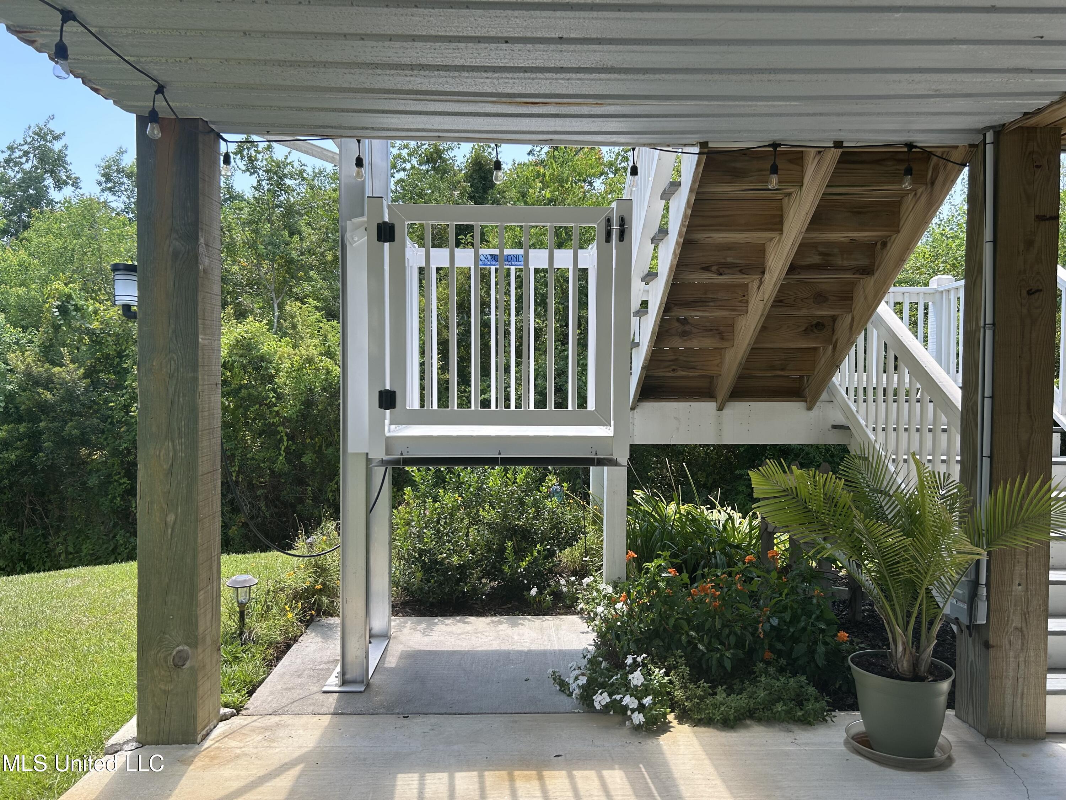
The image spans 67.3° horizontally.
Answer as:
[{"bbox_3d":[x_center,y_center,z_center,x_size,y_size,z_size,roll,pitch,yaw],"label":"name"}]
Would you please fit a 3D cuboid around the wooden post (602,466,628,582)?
[{"bbox_3d":[0.551,0.794,5.338,0.132,1.180,0.137,0,1,-2],"label":"wooden post"}]

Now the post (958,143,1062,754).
[{"bbox_3d":[2.069,0.150,3.505,0.246,2.576,0.246,0,1,-2],"label":"post"}]

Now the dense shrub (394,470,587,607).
[{"bbox_3d":[-0.306,0.879,5.741,1.440,0.980,1.050,0,1,-2],"label":"dense shrub"}]

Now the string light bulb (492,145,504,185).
[{"bbox_3d":[-0.155,-1.057,3.596,0.048,0.182,0.048,0,1,-2],"label":"string light bulb"}]

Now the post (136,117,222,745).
[{"bbox_3d":[-1.499,0.134,3.400,0.246,2.568,0.246,0,1,-2],"label":"post"}]

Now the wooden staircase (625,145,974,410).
[{"bbox_3d":[1.272,-0.574,4.430,1.257,1.319,2.009,0,1,-2],"label":"wooden staircase"}]

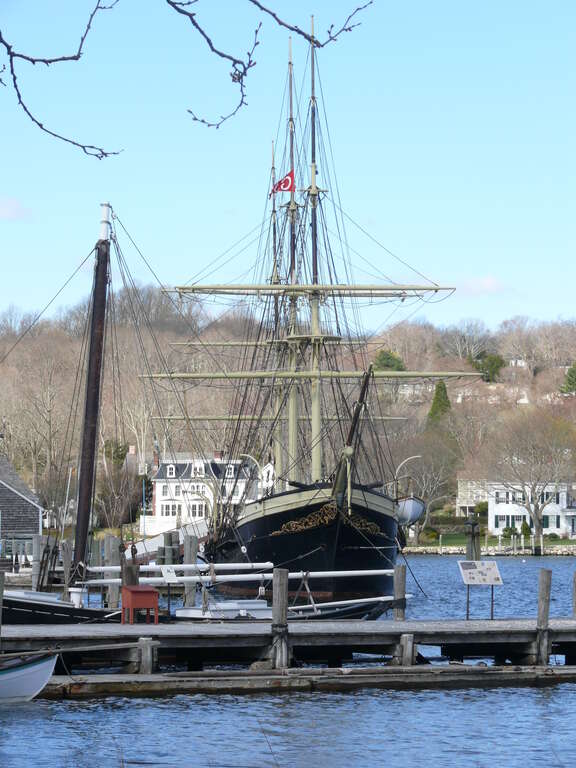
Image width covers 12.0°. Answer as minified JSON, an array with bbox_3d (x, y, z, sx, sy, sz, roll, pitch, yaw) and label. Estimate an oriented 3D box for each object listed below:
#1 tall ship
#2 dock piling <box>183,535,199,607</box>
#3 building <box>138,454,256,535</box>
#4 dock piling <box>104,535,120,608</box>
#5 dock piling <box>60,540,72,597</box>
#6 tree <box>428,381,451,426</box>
[{"bbox_3d":[1.017,-3.681,140.879,16.800,31.000,41.000,0,-3,-6],"label":"tall ship"},{"bbox_3d":[-3.518,6.819,99.781,0.480,2.850,0.450,0,-3,0],"label":"dock piling"},{"bbox_3d":[-12.516,15.452,384.716,14.600,11.500,11.000,-1,-3,10],"label":"building"},{"bbox_3d":[-6.347,6.819,99.781,0.550,2.850,0.500,0,-3,0],"label":"dock piling"},{"bbox_3d":[-7.757,6.632,96.787,0.420,2.300,0.400,0,-3,0],"label":"dock piling"},{"bbox_3d":[28.475,3.500,520.516,4.300,8.400,4.300,0,-3,0],"label":"tree"}]

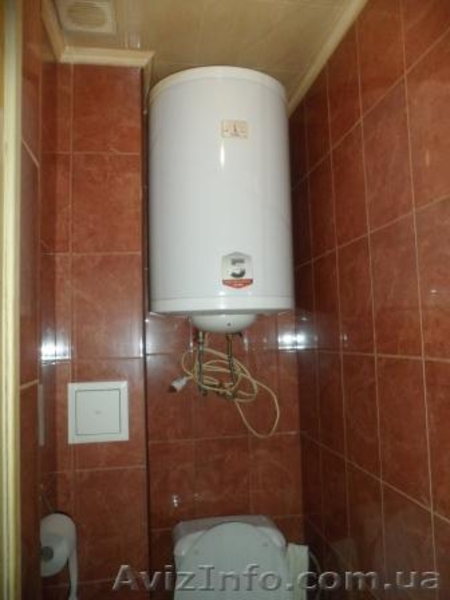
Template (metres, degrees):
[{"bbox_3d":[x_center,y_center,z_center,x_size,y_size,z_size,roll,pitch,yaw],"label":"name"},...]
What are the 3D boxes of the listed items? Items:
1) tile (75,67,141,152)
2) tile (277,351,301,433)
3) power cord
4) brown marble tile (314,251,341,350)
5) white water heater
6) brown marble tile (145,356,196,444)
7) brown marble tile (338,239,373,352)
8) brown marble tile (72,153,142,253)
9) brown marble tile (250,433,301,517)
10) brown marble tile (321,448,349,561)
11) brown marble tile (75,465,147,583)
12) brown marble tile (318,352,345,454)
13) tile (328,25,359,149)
[{"bbox_3d":[-0.355,-0.574,1.352,0.199,0.278,0.010,-1,-5,-10],"label":"tile"},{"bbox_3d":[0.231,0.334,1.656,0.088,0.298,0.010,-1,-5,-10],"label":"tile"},{"bbox_3d":[0.019,0.295,1.546,0.345,0.342,0.120,-1,-5,-10],"label":"power cord"},{"bbox_3d":[0.319,0.009,1.396,0.010,0.298,0.195,-1,-5,-10],"label":"brown marble tile"},{"bbox_3d":[-0.011,-0.260,1.447,0.447,0.742,0.452,-1,-5,-10],"label":"white water heater"},{"bbox_3d":[-0.189,0.340,1.586,0.157,0.298,0.010,-1,-5,-10],"label":"brown marble tile"},{"bbox_3d":[0.355,-0.007,1.222,0.010,0.301,0.199,-1,-5,-10],"label":"brown marble tile"},{"bbox_3d":[-0.343,-0.280,1.313,0.198,0.298,0.010,-1,-5,-10],"label":"brown marble tile"},{"bbox_3d":[0.185,0.633,1.623,0.196,0.298,0.010,-1,-5,-10],"label":"brown marble tile"},{"bbox_3d":[0.336,0.607,1.348,0.010,0.298,0.195,-1,-5,-10],"label":"brown marble tile"},{"bbox_3d":[-0.319,0.623,1.257,0.199,0.301,0.010,-1,-5,-10],"label":"brown marble tile"},{"bbox_3d":[0.328,0.308,1.372,0.010,0.298,0.195,-1,-5,-10],"label":"brown marble tile"},{"bbox_3d":[0.338,-0.597,1.269,0.010,0.274,0.199,-1,-5,-10],"label":"tile"}]

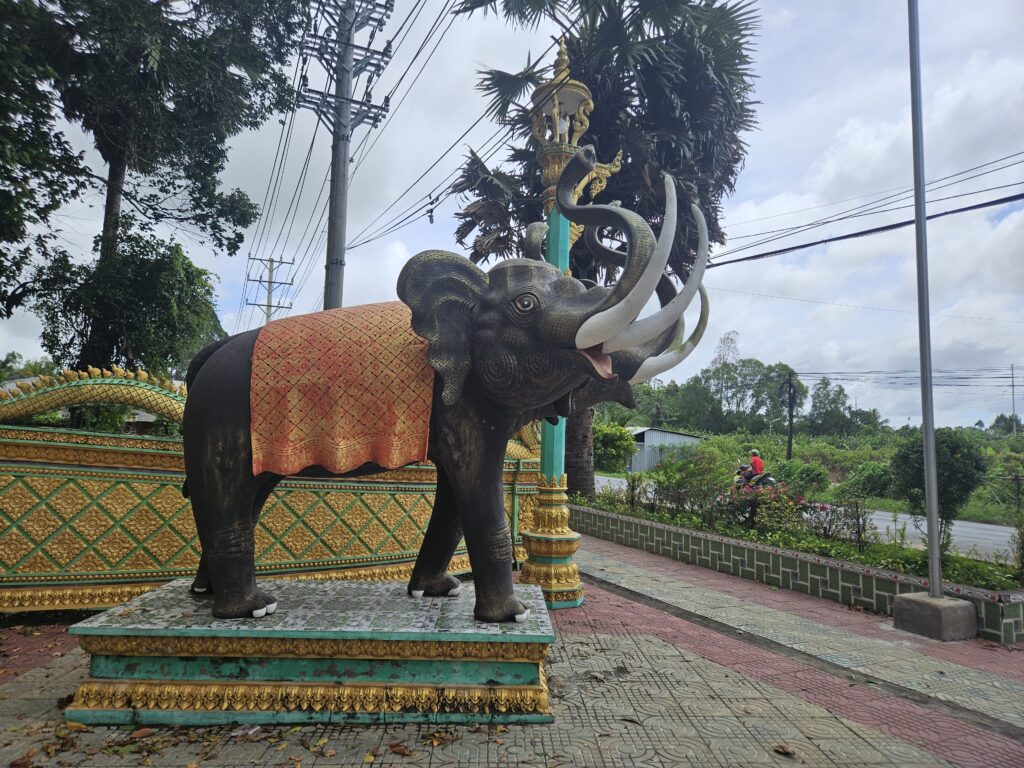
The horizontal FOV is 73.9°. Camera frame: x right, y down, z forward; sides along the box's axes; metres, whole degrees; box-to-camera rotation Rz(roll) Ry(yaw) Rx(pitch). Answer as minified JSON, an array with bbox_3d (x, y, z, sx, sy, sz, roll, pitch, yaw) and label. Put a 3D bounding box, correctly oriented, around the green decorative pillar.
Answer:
[{"bbox_3d":[0.484,-0.799,7.377,0.740,6.180,0.740,2,-6,-2],"label":"green decorative pillar"}]

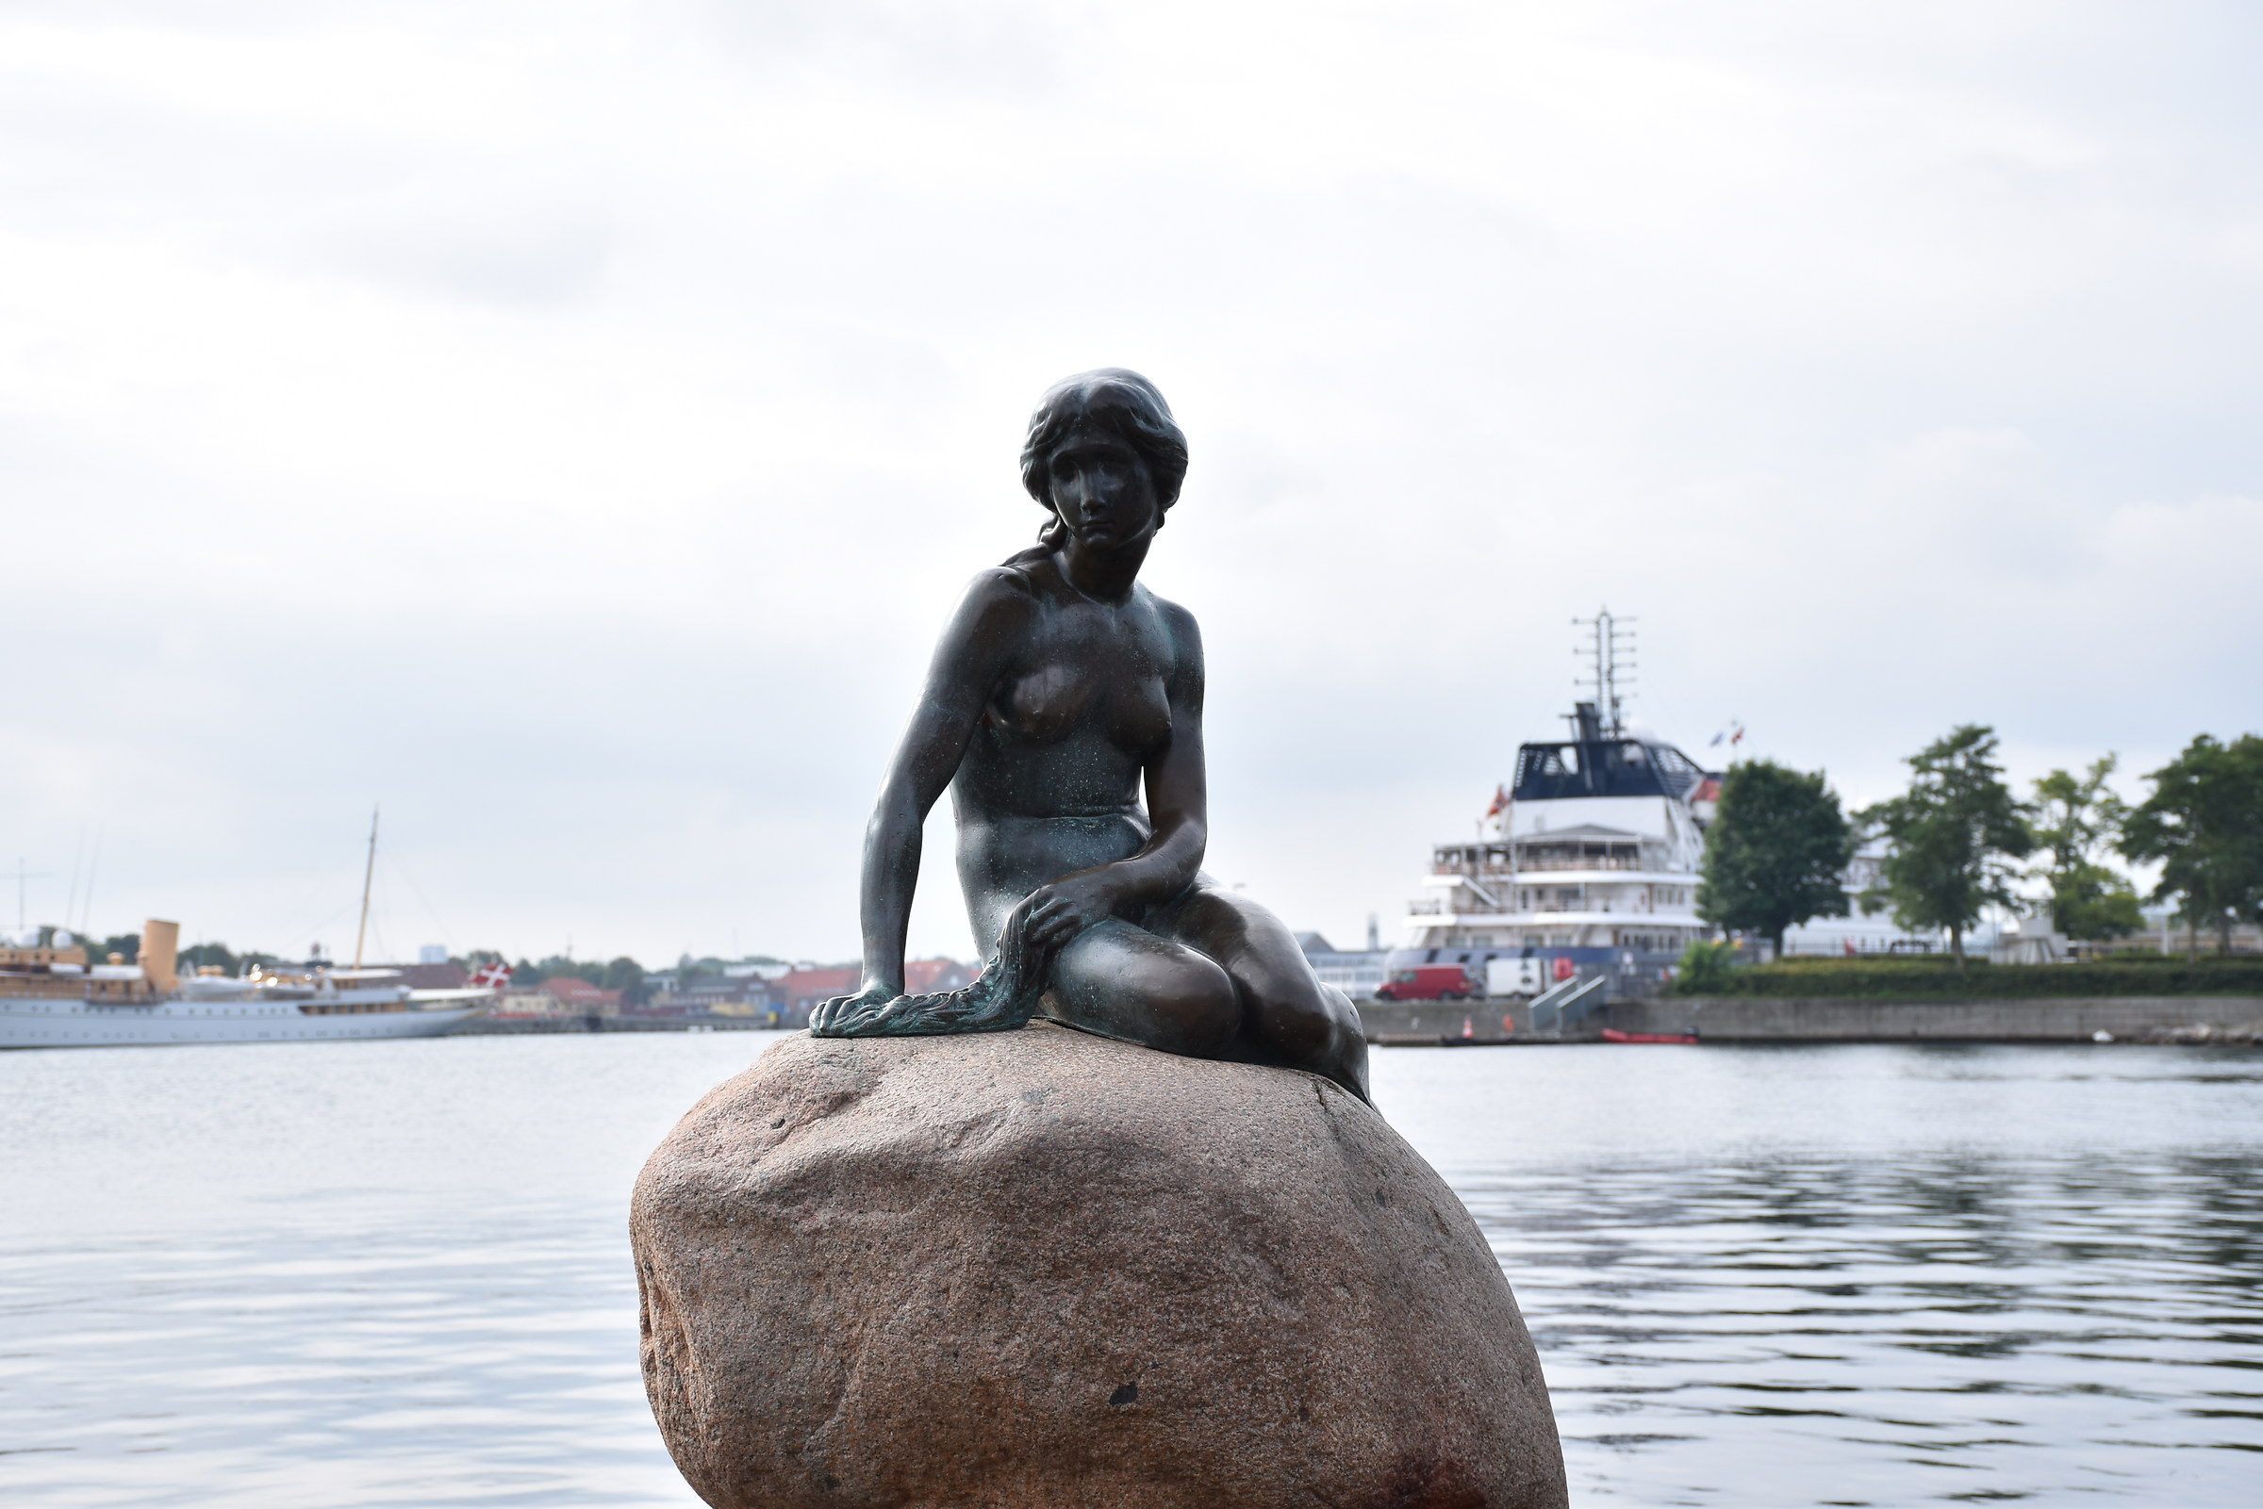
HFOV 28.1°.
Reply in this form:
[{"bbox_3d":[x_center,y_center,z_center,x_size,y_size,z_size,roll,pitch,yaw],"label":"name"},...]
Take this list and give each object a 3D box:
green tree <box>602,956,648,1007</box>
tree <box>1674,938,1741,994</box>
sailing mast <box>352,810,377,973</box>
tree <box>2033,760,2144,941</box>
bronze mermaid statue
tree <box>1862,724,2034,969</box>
[{"bbox_3d":[-77.212,34.765,690.000,7.000,8.200,7.000,0,-3,0],"label":"green tree"},{"bbox_3d":[32.546,11.999,256.000,3.800,3.300,3.700,0,-3,0],"label":"tree"},{"bbox_3d":[-78.224,13.624,462.000,0.400,17.000,0.400,10,-11,-17],"label":"sailing mast"},{"bbox_3d":[61.108,6.400,290.000,7.600,12.700,7.400,0,-3,0],"label":"tree"},{"bbox_3d":[-0.071,-0.029,7.750,0.960,1.260,0.750,1,-4,-24],"label":"bronze mermaid statue"},{"bbox_3d":[47.947,5.506,266.000,10.000,14.600,9.600,0,-3,0],"label":"tree"}]

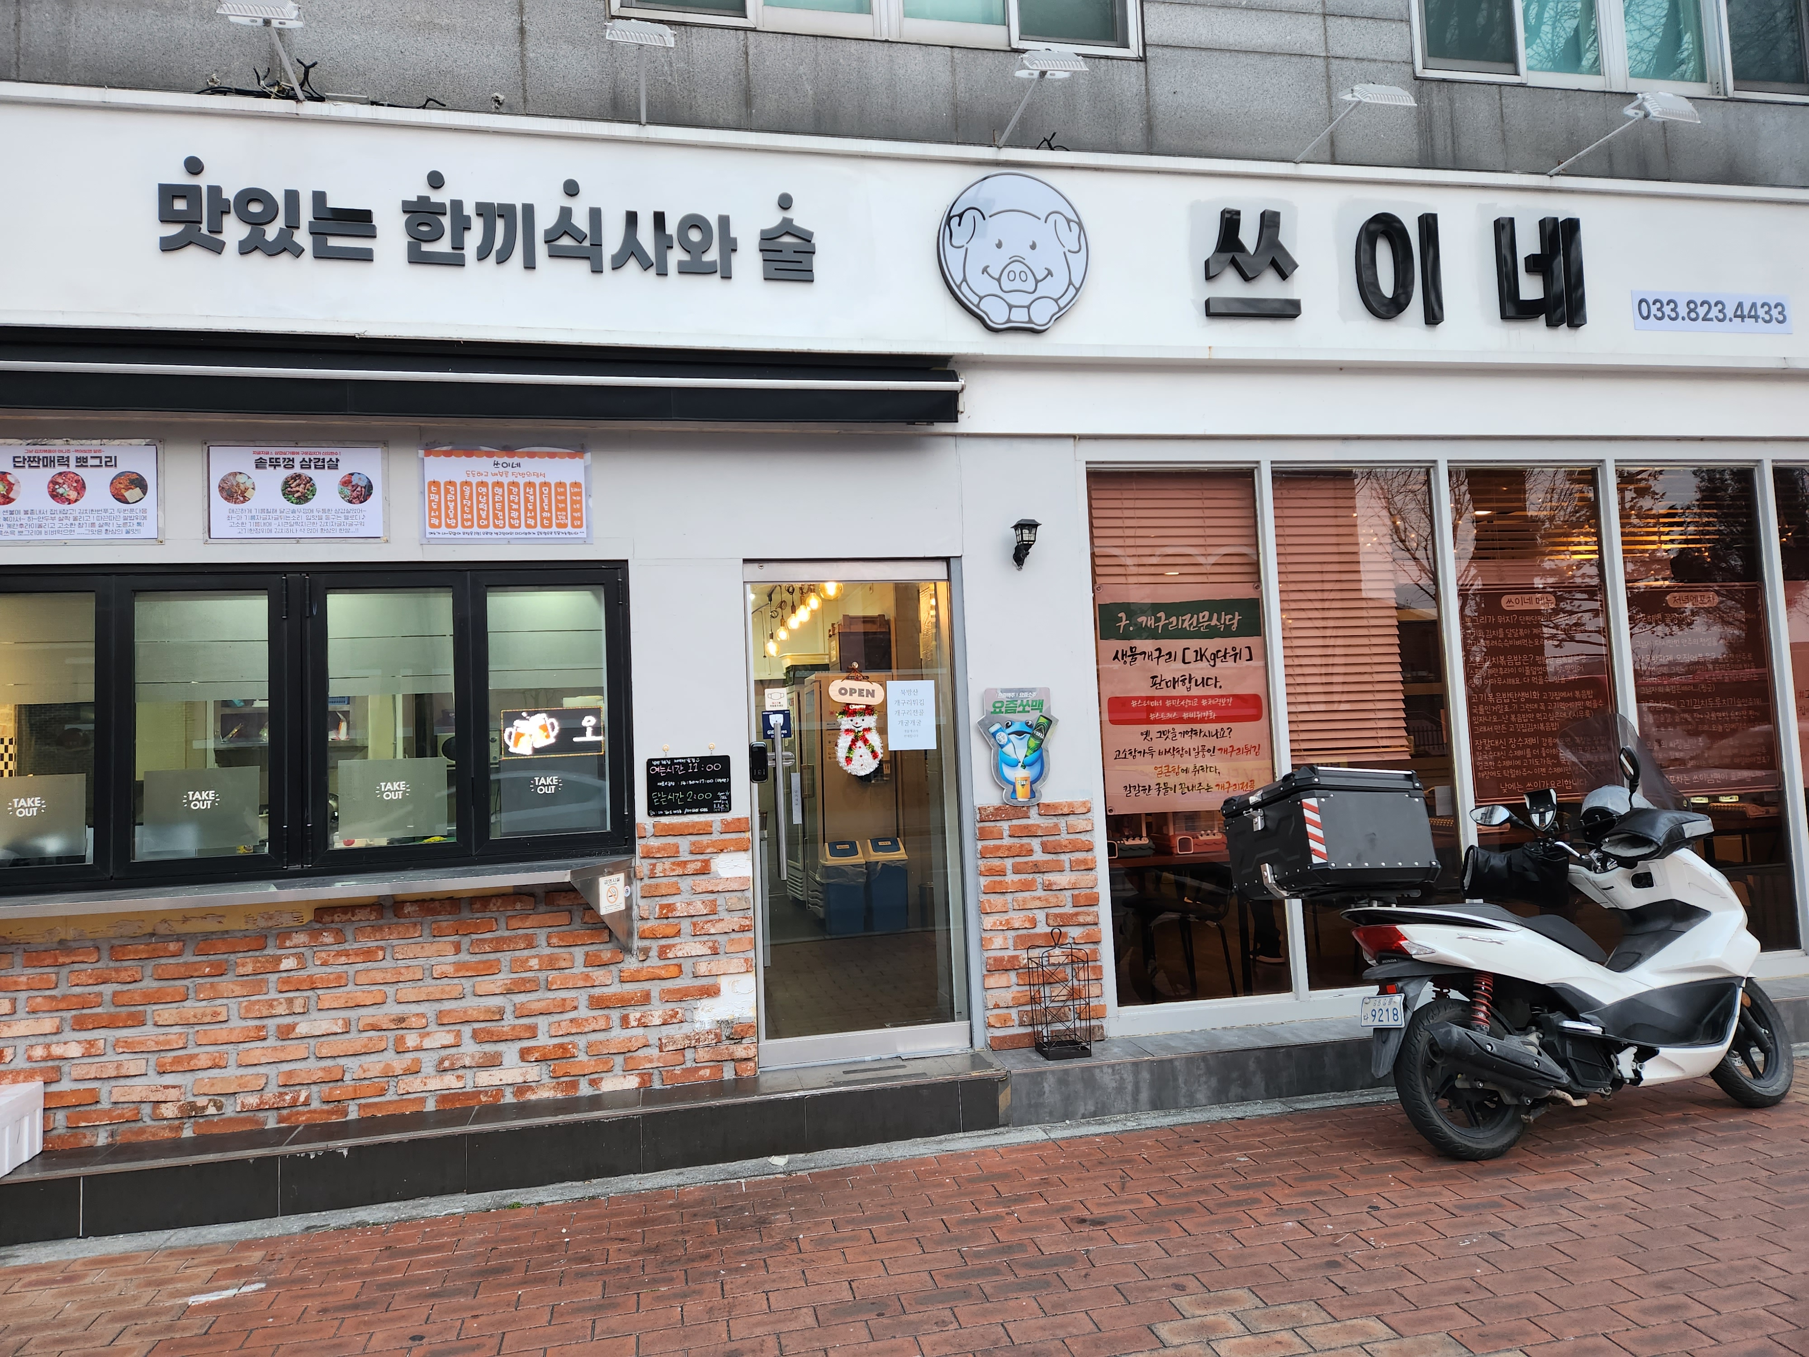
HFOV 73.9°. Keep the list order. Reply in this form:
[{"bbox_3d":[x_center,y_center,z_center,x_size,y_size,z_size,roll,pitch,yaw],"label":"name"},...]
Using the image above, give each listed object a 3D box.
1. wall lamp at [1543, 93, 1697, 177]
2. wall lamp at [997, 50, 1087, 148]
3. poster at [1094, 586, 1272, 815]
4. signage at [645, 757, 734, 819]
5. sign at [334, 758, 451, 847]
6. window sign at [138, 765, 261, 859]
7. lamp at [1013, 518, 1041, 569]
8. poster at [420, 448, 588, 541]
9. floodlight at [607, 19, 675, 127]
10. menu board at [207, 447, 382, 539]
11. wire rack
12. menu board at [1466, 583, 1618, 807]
[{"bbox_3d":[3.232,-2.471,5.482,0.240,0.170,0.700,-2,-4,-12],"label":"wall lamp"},{"bbox_3d":[0.471,-2.263,4.783,0.245,0.145,0.630,-2,-4,-12],"label":"wall lamp"},{"bbox_3d":[1.248,0.091,5.379,0.785,0.990,0.020,-2,-4,-11],"label":"poster"},{"bbox_3d":[-0.867,0.436,4.858,0.332,0.232,0.020,-2,-4,-12],"label":"signage"},{"bbox_3d":[-1.968,0.469,4.633,0.405,0.315,0.020,-2,-4,-12],"label":"sign"},{"bbox_3d":[-2.630,0.493,4.509,0.392,0.301,0.010,-2,-4,-12],"label":"window sign"},{"bbox_3d":[0.517,-0.583,5.191,0.115,0.215,0.130,-2,-4,-12],"label":"lamp"},{"bbox_3d":[-1.591,-0.731,4.785,0.635,0.360,0.020,-2,-4,-12],"label":"poster"},{"bbox_3d":[-0.970,-2.211,4.474,0.235,0.145,0.610,-2,-4,-12],"label":"floodlight"},{"bbox_3d":[-2.338,-0.711,4.622,0.630,0.360,0.020,-2,-4,-12],"label":"menu board"},{"bbox_3d":[0.662,1.300,5.003,0.180,0.510,0.180,-2,-4,-12],"label":"wire rack"},{"bbox_3d":[3.040,0.063,5.748,0.790,1.032,0.020,-2,-4,-11],"label":"menu board"}]

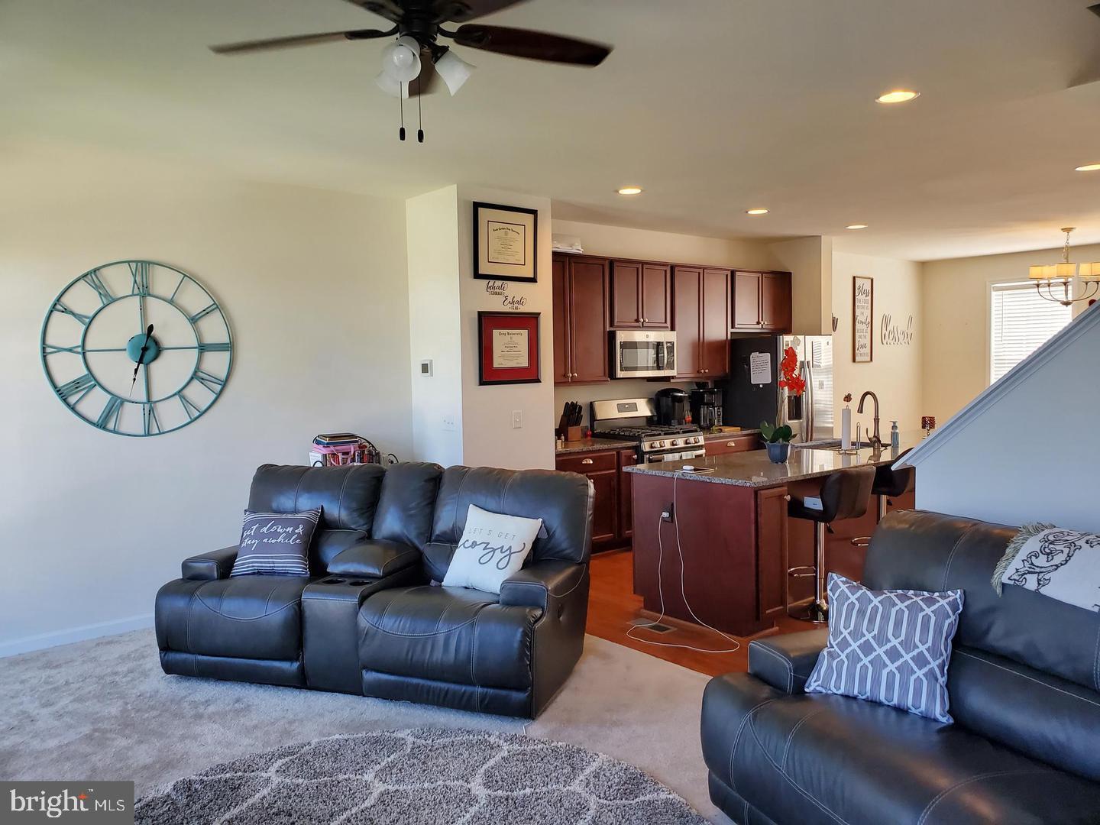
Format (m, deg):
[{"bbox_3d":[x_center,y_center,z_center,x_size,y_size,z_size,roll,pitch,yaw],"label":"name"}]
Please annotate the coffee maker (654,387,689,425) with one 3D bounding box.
[{"bbox_3d":[1.140,-0.013,7.709,0.250,0.370,0.320,-2,4,-15],"label":"coffee maker"}]

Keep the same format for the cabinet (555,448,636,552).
[{"bbox_3d":[0.185,0.705,6.761,0.875,0.876,0.630,-4,5,-40],"label":"cabinet"}]

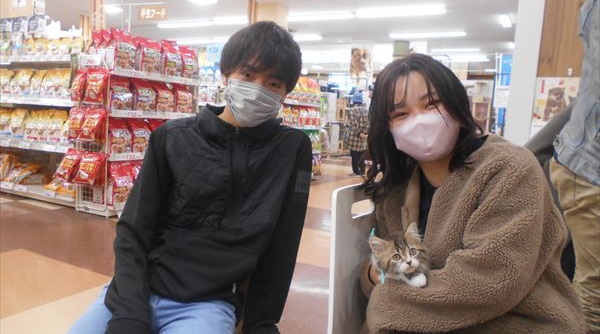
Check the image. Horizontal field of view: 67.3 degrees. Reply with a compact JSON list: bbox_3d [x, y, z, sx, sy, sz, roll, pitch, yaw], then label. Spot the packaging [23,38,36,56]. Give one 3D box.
[{"bbox_3d":[-2.920,-1.299,4.905,0.205,0.190,0.090,6,7,27],"label":"packaging"}]

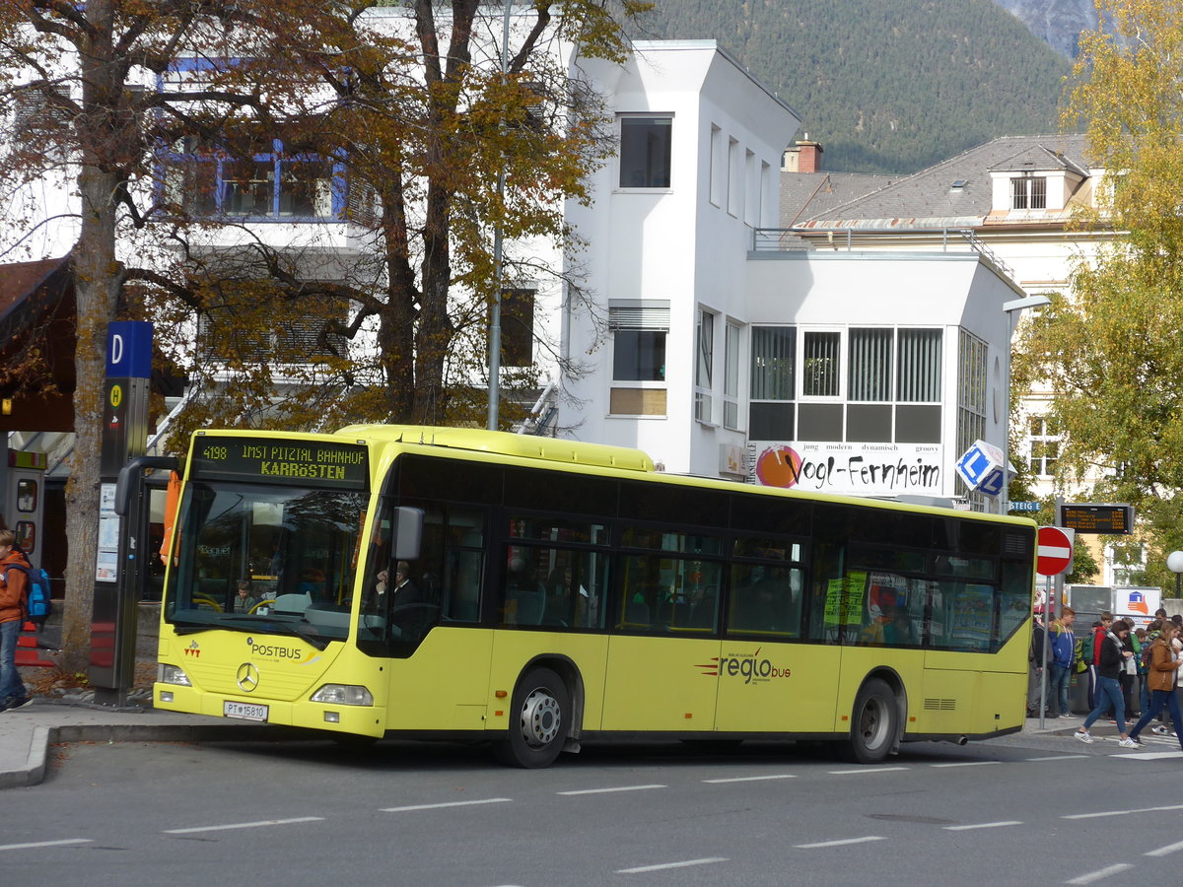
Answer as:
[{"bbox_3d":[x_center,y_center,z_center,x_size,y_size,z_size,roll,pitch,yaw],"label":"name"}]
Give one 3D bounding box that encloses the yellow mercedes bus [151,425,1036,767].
[{"bbox_3d":[0.531,1.588,33.410,2.550,3.100,11.950,3,-3,35],"label":"yellow mercedes bus"}]

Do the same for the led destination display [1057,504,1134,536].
[{"bbox_3d":[7.765,1.168,51.000,1.140,0.460,0.220,1,-3,33],"label":"led destination display"}]

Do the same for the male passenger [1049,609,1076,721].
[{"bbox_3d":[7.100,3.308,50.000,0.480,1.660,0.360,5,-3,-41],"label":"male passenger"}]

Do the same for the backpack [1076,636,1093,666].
[{"bbox_3d":[7.814,3.287,52.500,0.230,0.470,0.320,3,-2,-12],"label":"backpack"}]

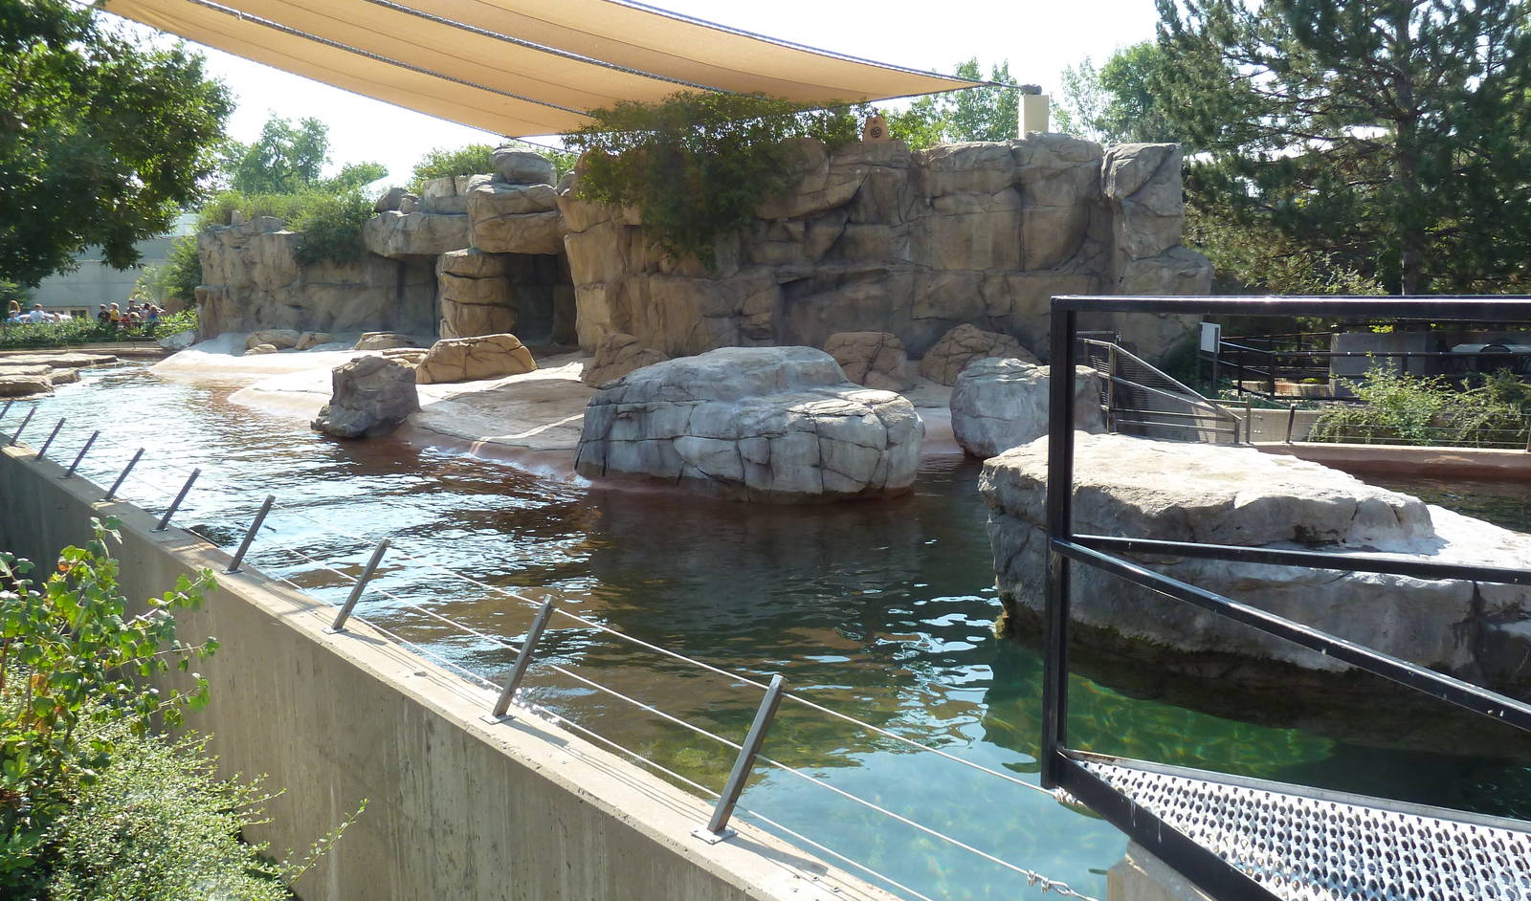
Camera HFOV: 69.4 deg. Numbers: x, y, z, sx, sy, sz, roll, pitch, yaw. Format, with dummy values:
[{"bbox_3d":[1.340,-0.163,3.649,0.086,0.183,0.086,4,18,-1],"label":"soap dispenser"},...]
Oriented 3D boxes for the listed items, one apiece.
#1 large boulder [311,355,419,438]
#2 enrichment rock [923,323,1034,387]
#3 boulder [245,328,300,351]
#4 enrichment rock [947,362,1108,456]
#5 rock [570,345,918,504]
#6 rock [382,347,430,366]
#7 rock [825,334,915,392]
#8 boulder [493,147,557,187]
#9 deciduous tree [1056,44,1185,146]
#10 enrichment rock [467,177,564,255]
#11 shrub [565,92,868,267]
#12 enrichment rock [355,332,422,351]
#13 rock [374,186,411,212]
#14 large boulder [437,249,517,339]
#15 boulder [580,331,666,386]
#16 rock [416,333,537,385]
[{"bbox_3d":[-5.583,-0.779,15.429,1.420,1.060,1.250,-3,8,-15],"label":"large boulder"},{"bbox_3d":[3.563,-1.633,18.557,1.950,0.940,1.500,-1,8,0],"label":"enrichment rock"},{"bbox_3d":[-13.777,-3.126,31.000,1.500,0.620,1.100,-3,8,-15],"label":"boulder"},{"bbox_3d":[3.085,-0.545,13.053,1.720,1.080,1.450,-2,8,-10],"label":"enrichment rock"},{"bbox_3d":[-0.124,-0.354,11.106,3.200,1.310,2.300,2,8,20],"label":"rock"},{"bbox_3d":[-6.595,-1.707,20.300,1.000,0.380,0.800,-2,8,-11],"label":"rock"},{"bbox_3d":[1.513,-1.309,16.300,1.380,0.900,1.050,0,8,3],"label":"rock"},{"bbox_3d":[-4.981,-5.885,23.000,1.300,0.800,1.000,-2,8,-7],"label":"boulder"},{"bbox_3d":[12.102,-8.359,37.227,5.200,10.500,5.200,-1,8,0],"label":"deciduous tree"},{"bbox_3d":[-5.651,-5.338,24.996,2.200,1.720,1.900,-1,8,-5],"label":"enrichment rock"},{"bbox_3d":[-0.803,-4.642,19.400,5.200,3.000,2.300,-1,8,-2],"label":"shrub"},{"bbox_3d":[-9.003,-2.596,26.378,1.600,0.450,1.100,-1,8,0],"label":"enrichment rock"},{"bbox_3d":[-9.245,-6.226,27.391,0.920,0.670,0.700,-2,8,-10],"label":"rock"},{"bbox_3d":[-6.087,-3.304,23.500,1.600,1.950,1.500,-2,8,-9],"label":"large boulder"},{"bbox_3d":[-2.135,-1.404,16.700,1.250,0.780,1.000,-1,8,-4],"label":"boulder"},{"bbox_3d":[-4.621,-1.497,17.800,1.850,0.780,1.000,-2,8,-9],"label":"rock"}]

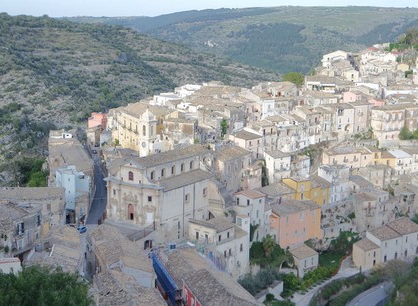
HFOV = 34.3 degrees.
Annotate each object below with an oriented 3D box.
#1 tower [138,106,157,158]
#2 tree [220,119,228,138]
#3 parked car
[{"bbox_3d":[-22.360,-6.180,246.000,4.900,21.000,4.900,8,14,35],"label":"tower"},{"bbox_3d":[6.170,-10.080,282.000,3.400,8.300,3.400,0,11,0],"label":"tree"},{"bbox_3d":[-40.750,24.640,218.000,1.650,1.470,3.800,5,13,24],"label":"parked car"}]

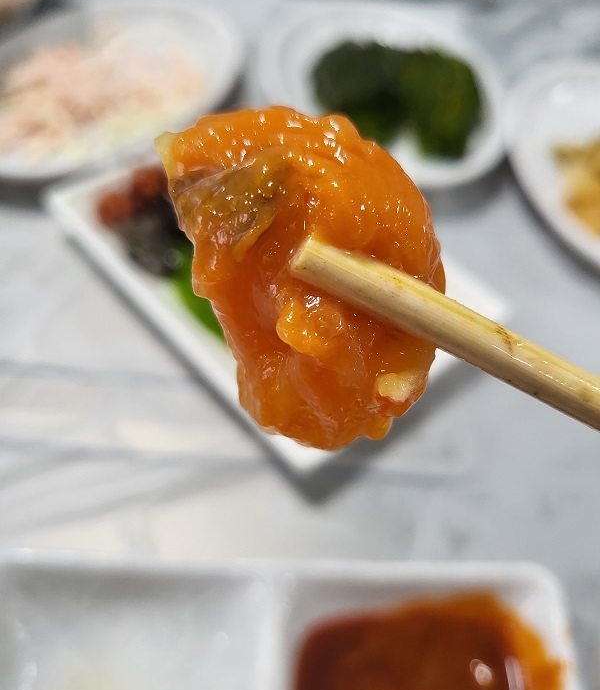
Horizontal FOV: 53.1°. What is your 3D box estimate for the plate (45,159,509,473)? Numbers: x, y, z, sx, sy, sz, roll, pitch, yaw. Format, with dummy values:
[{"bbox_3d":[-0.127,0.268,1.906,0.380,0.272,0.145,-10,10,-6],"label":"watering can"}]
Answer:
[{"bbox_3d":[-0.014,-0.035,0.257,0.108,0.020,0.172,-35,62,-24],"label":"plate"}]

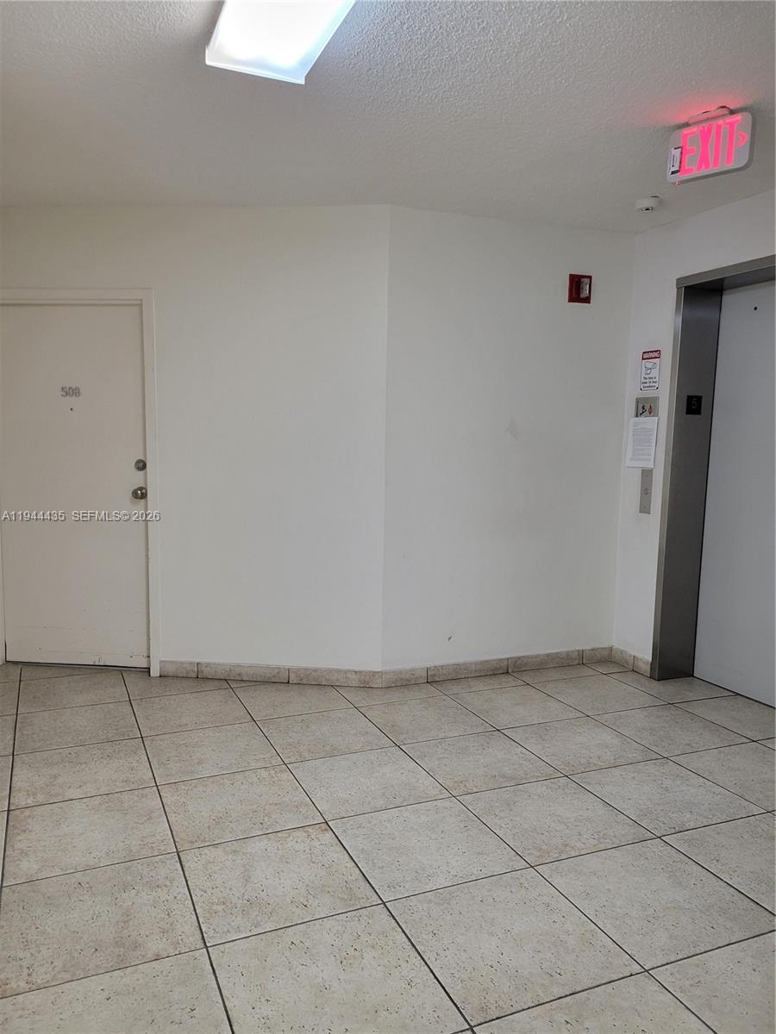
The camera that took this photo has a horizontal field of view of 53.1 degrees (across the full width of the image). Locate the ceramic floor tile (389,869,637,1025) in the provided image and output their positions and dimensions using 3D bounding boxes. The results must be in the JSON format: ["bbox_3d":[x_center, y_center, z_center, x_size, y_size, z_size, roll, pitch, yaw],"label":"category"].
[{"bbox_3d":[0.320,1.126,2.082,0.495,0.010,0.495,-2,7,-24],"label":"ceramic floor tile"}]

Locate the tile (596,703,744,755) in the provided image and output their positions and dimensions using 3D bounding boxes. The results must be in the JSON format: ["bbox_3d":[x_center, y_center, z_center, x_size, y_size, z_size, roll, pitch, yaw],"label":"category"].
[{"bbox_3d":[1.295,0.981,3.584,0.495,0.010,0.495,-2,7,-24],"label":"tile"}]

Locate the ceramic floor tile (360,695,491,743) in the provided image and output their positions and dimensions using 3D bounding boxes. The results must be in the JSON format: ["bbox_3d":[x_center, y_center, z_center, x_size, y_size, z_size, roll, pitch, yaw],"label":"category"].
[{"bbox_3d":[0.170,0.954,3.653,0.495,0.010,0.495,-2,7,-24],"label":"ceramic floor tile"}]

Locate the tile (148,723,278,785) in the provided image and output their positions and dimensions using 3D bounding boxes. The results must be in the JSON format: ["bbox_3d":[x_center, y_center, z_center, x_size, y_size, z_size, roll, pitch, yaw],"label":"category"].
[{"bbox_3d":[-0.747,0.990,3.276,0.502,0.010,0.502,-2,7,-24],"label":"tile"}]

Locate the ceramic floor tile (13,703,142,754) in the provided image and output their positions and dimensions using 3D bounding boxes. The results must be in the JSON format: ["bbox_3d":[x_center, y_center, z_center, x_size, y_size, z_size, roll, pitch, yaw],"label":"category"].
[{"bbox_3d":[-1.418,0.954,3.546,0.504,0.010,0.504,-2,7,-24],"label":"ceramic floor tile"}]

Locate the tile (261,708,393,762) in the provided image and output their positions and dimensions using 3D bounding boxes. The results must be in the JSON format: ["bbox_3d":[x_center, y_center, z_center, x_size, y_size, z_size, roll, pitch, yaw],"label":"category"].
[{"bbox_3d":[-0.284,0.976,3.478,0.502,0.010,0.502,-2,7,-24],"label":"tile"}]

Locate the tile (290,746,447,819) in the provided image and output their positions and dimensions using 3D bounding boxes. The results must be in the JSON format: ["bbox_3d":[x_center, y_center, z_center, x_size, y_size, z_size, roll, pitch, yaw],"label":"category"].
[{"bbox_3d":[-0.082,1.029,3.018,0.502,0.010,0.502,-2,7,-24],"label":"tile"}]

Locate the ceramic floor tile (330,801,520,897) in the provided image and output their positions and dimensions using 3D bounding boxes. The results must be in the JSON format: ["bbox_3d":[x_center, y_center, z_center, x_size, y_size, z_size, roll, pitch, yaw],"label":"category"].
[{"bbox_3d":[0.122,1.088,2.571,0.504,0.010,0.504,-2,7,-24],"label":"ceramic floor tile"}]

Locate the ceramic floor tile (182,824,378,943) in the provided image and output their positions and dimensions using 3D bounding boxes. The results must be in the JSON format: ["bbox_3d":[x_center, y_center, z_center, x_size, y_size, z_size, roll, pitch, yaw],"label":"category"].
[{"bbox_3d":[-0.342,1.096,2.357,0.502,0.010,0.502,-2,7,-24],"label":"ceramic floor tile"}]

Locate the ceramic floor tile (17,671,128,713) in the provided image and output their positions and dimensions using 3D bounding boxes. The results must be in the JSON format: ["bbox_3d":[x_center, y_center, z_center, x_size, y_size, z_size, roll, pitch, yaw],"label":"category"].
[{"bbox_3d":[-1.622,0.901,4.007,0.504,0.010,0.504,-2,7,-24],"label":"ceramic floor tile"}]

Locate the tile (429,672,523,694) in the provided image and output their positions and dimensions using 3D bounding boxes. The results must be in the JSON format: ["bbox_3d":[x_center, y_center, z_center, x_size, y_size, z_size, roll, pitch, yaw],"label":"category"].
[{"bbox_3d":[0.484,0.902,4.181,0.495,0.010,0.215,-2,7,-24],"label":"tile"}]

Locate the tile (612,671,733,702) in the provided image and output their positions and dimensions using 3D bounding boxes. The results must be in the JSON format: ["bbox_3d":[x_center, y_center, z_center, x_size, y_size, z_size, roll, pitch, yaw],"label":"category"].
[{"bbox_3d":[1.547,0.928,4.298,0.453,0.010,0.504,-2,7,-24],"label":"tile"}]

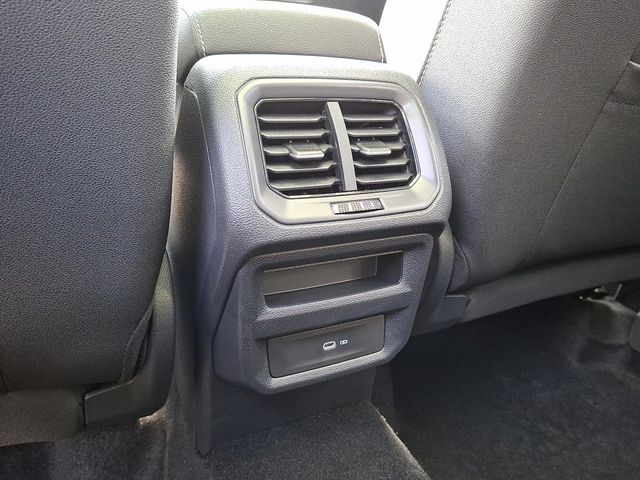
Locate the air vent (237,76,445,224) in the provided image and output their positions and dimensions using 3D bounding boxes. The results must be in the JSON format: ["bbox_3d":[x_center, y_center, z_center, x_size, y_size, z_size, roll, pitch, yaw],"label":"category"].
[{"bbox_3d":[0.015,-0.072,0.390,0.163,0.119,0.035,-6,-10,-21],"label":"air vent"}]

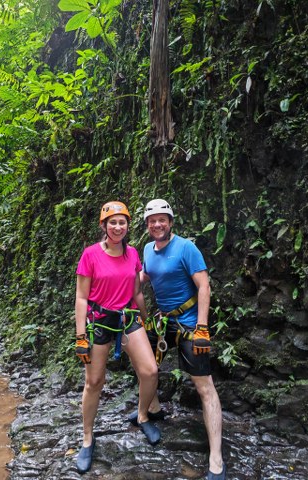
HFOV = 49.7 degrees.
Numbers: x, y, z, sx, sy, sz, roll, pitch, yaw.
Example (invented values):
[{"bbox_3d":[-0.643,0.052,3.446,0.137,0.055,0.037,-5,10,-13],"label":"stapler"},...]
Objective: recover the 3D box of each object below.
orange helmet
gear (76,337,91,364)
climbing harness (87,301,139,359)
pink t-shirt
[{"bbox_3d":[-0.264,-0.194,2.300,0.205,0.160,0.255,0,1,-17],"label":"orange helmet"},{"bbox_3d":[-0.470,0.734,2.230,0.095,0.195,0.100,0,1,10],"label":"gear"},{"bbox_3d":[-0.276,0.604,2.270,0.350,0.380,0.260,0,1,-20],"label":"climbing harness"},{"bbox_3d":[-0.308,0.267,2.280,0.420,0.490,0.250,0,1,-18],"label":"pink t-shirt"}]

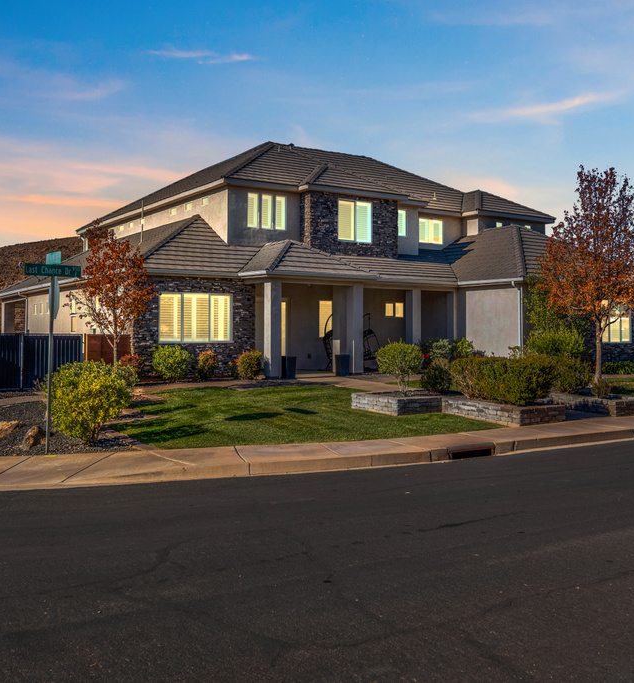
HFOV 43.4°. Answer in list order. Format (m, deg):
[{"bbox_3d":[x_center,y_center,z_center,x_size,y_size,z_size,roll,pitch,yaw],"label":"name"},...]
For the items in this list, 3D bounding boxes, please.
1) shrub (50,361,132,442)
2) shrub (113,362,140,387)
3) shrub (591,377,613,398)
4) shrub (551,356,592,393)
[{"bbox_3d":[-3.924,1.040,13.800,1.420,1.420,1.420,0,0,-34],"label":"shrub"},{"bbox_3d":[-4.927,0.905,20.600,0.670,0.720,0.670,0,0,-34],"label":"shrub"},{"bbox_3d":[6.880,1.145,19.200,0.520,0.480,0.500,0,0,-35],"label":"shrub"},{"bbox_3d":[6.360,0.850,20.000,1.100,0.930,1.100,0,0,-35],"label":"shrub"}]

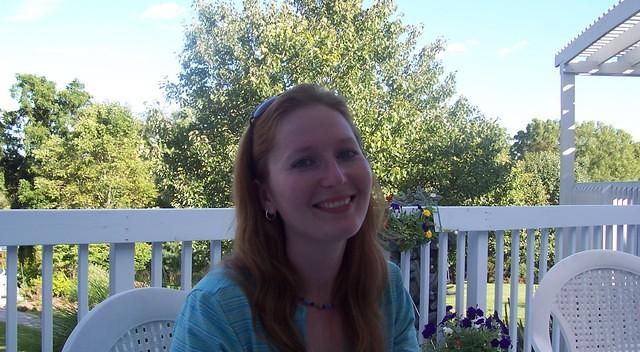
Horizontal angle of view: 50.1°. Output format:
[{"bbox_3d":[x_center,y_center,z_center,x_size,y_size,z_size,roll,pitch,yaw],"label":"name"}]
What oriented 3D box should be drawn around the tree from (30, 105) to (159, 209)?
[{"bbox_3d":[-7.000,0.300,21.000,4.100,5.100,3.900,0,-2,0],"label":"tree"}]

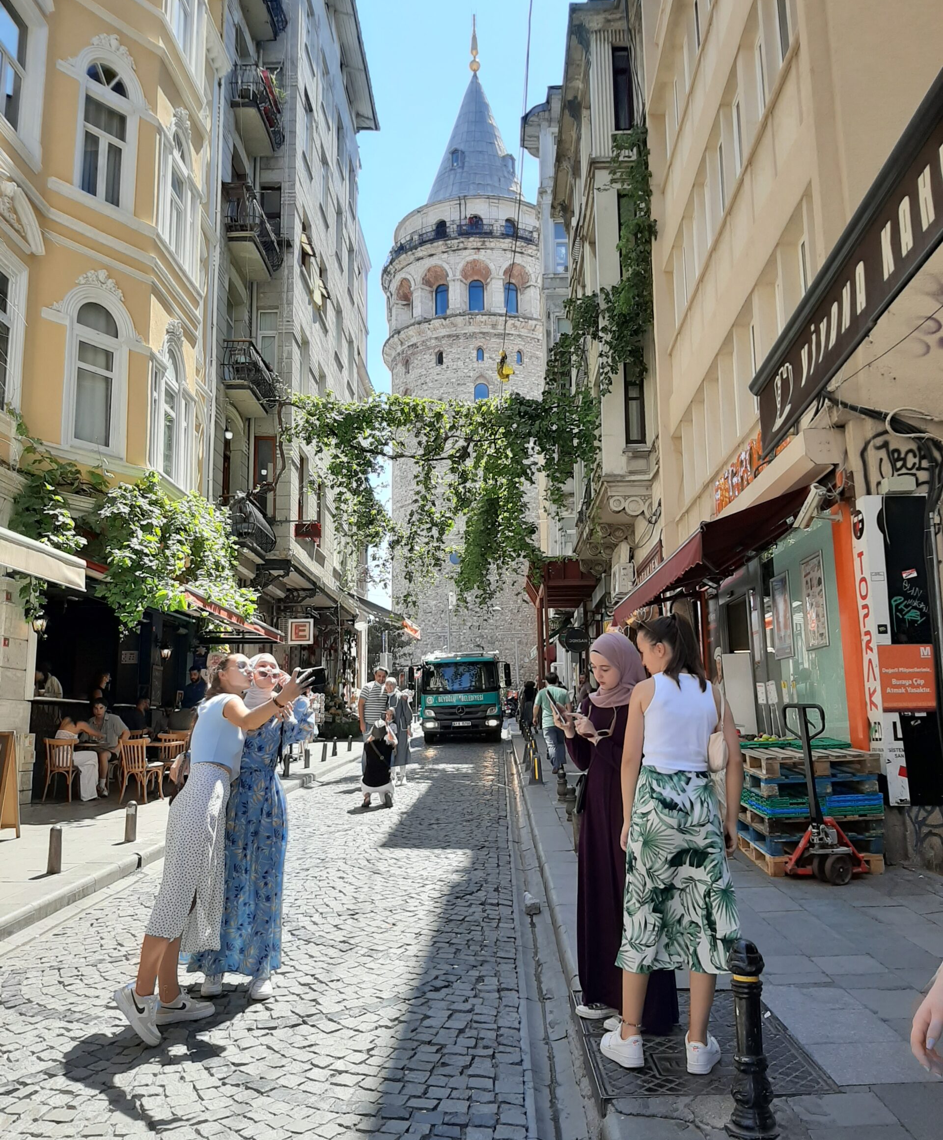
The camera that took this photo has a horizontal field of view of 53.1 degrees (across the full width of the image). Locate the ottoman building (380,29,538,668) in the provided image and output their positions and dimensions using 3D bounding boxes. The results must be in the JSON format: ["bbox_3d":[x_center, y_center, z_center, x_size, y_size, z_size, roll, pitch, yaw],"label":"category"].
[{"bbox_3d":[0.071,-21.191,93.102,17.600,69.500,17.600,-1,-8,1],"label":"ottoman building"}]

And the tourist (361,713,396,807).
[{"bbox_3d":[-1.167,2.421,12.057,0.460,1.130,0.650,-2,-8,8],"label":"tourist"}]

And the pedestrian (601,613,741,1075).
[{"bbox_3d":[0.719,0.996,3.647,0.490,1.650,0.370,0,-8,-6],"label":"pedestrian"}]

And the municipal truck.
[{"bbox_3d":[-0.160,4.066,30.192,2.500,2.620,6.300,-1,-8,1],"label":"municipal truck"}]

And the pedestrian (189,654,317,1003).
[{"bbox_3d":[-1.070,1.235,4.660,0.600,1.640,0.420,2,-10,-16],"label":"pedestrian"}]

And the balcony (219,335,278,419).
[{"bbox_3d":[-5.123,-4.399,21.831,0.720,1.194,1.920,-1,-9,1],"label":"balcony"}]

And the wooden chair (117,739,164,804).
[{"bbox_3d":[-4.304,2.616,12.298,0.450,0.850,0.500,-2,-9,8],"label":"wooden chair"}]

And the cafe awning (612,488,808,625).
[{"bbox_3d":[3.001,0.112,13.099,1.106,0.793,7.700,-1,-9,2],"label":"cafe awning"}]

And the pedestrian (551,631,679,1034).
[{"bbox_3d":[0.612,1.066,4.031,0.500,1.610,0.470,6,-11,-37],"label":"pedestrian"}]

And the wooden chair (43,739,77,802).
[{"bbox_3d":[-5.588,2.738,13.003,0.430,0.840,0.500,-2,-8,6],"label":"wooden chair"}]

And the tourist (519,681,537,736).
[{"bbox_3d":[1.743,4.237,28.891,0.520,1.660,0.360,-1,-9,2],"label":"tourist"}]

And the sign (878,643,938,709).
[{"bbox_3d":[3.256,0.811,7.058,0.410,0.500,0.050,-1,-9,2],"label":"sign"}]

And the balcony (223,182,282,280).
[{"bbox_3d":[-5.310,-8.167,23.198,0.680,1.350,2.150,-1,-8,1],"label":"balcony"}]

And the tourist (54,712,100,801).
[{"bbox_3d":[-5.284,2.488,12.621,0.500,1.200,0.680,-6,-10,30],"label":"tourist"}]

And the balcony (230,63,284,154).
[{"bbox_3d":[-5.272,-11.250,23.162,0.720,1.115,1.920,-1,-9,1],"label":"balcony"}]

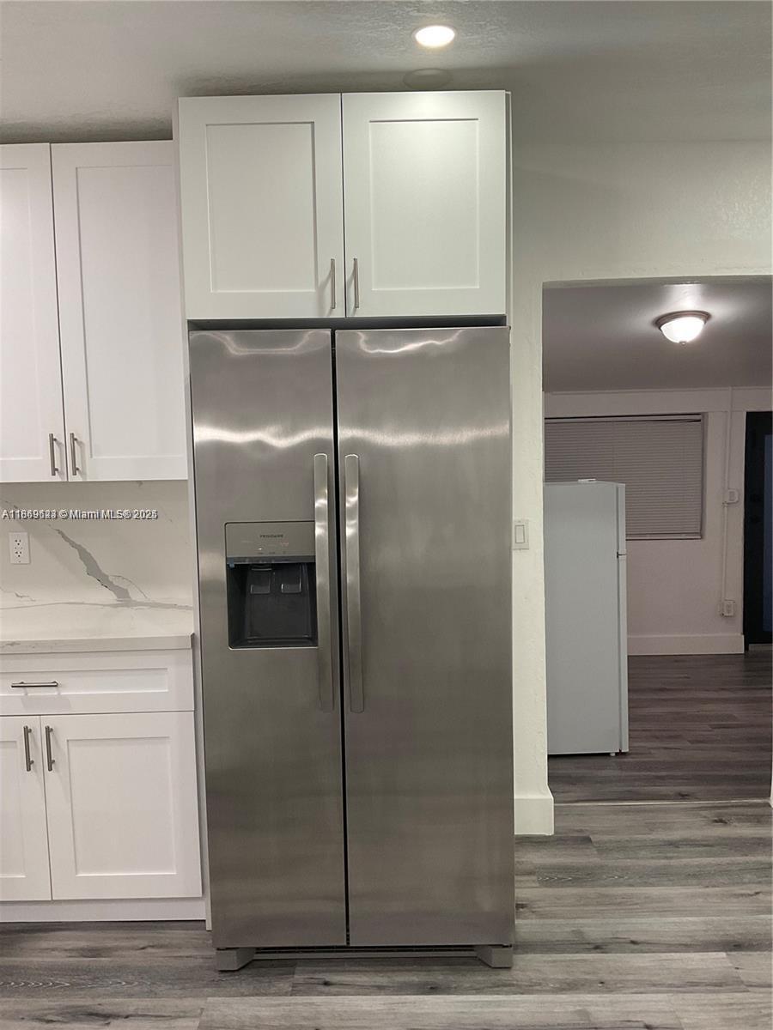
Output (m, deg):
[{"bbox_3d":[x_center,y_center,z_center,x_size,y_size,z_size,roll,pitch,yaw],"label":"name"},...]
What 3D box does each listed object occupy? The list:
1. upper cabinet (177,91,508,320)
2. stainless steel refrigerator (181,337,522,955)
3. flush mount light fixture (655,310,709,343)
[{"bbox_3d":[-0.117,-0.884,2.692,0.907,0.610,0.630,-1,5,0],"label":"upper cabinet"},{"bbox_3d":[-0.077,0.357,2.688,0.836,1.762,0.840,-1,5,0],"label":"stainless steel refrigerator"},{"bbox_3d":[1.676,-1.036,4.878,0.308,0.138,0.308,-1,-7,0],"label":"flush mount light fixture"}]

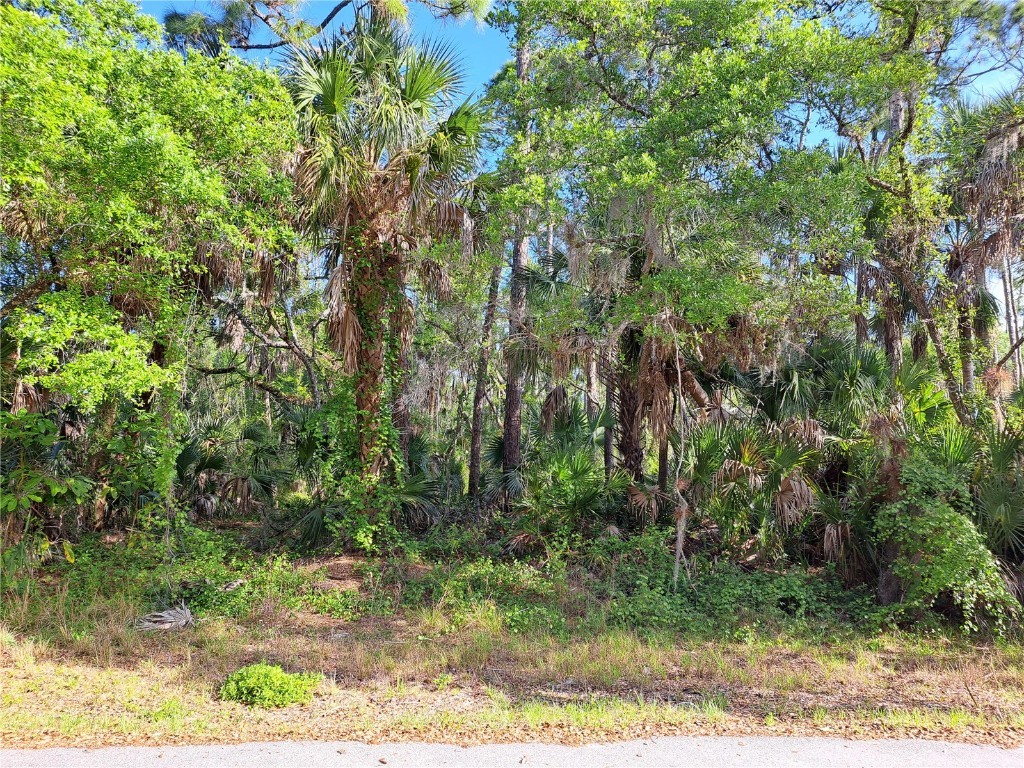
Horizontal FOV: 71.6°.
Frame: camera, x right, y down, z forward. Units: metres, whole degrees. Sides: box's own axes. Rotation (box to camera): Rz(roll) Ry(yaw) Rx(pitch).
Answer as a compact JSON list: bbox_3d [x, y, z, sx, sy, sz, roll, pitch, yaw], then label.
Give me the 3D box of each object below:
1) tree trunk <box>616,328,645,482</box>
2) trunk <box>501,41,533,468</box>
[{"bbox_3d":[1.659,0.286,9.900,0.360,2.250,0.350,-1,-2,0],"label":"tree trunk"},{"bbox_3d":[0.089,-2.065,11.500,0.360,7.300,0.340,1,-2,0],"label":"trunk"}]

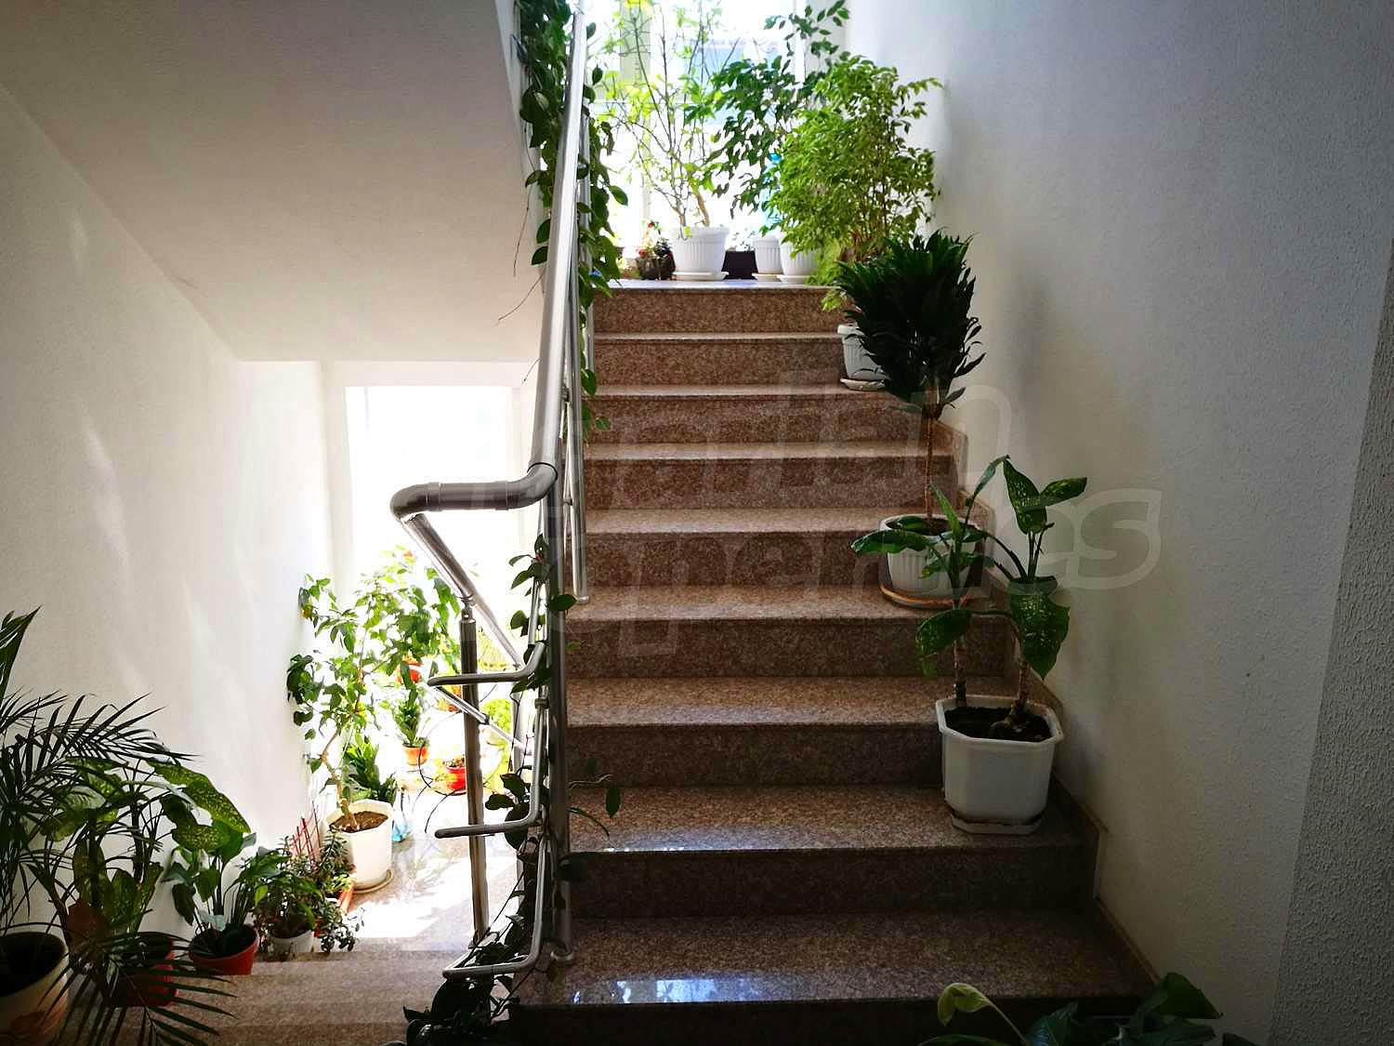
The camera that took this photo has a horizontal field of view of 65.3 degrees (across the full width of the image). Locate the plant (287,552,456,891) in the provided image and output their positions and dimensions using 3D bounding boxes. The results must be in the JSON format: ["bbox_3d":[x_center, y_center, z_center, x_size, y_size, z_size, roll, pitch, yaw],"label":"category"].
[{"bbox_3d":[-1.509,0.933,5.195,0.786,1.580,0.681,0,13,-1],"label":"plant"}]

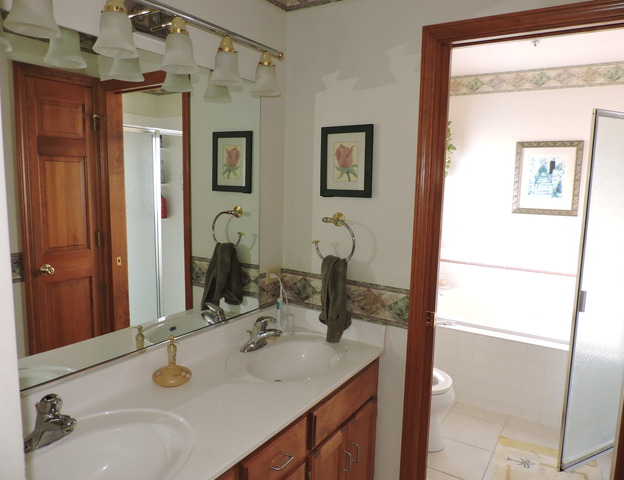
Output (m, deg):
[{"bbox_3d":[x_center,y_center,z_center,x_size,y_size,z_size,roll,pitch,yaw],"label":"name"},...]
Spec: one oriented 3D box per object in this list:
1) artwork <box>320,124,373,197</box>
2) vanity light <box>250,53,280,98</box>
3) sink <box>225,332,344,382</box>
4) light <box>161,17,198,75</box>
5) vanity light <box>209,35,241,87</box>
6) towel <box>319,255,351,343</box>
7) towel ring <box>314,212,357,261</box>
[{"bbox_3d":[0.156,-0.346,1.968,0.258,0.310,0.022,6,9,33],"label":"artwork"},{"bbox_3d":[-0.184,-0.678,1.798,0.120,0.163,0.120,1,8,0],"label":"vanity light"},{"bbox_3d":[-0.089,0.548,1.846,0.400,0.135,0.500,6,9,33],"label":"sink"},{"bbox_3d":[-0.429,-0.631,1.429,0.120,0.163,0.120,1,8,0],"label":"light"},{"bbox_3d":[-0.306,-0.655,1.614,0.120,0.163,0.120,1,8,0],"label":"vanity light"},{"bbox_3d":[0.086,0.260,2.001,0.180,0.375,0.170,6,9,33],"label":"towel"},{"bbox_3d":[0.106,-0.012,2.006,0.222,0.210,0.083,6,9,33],"label":"towel ring"}]

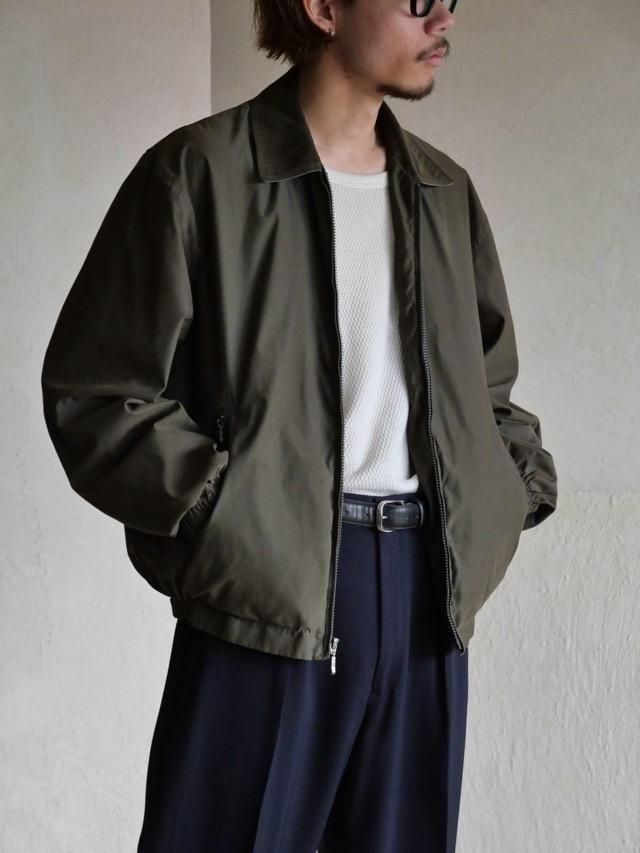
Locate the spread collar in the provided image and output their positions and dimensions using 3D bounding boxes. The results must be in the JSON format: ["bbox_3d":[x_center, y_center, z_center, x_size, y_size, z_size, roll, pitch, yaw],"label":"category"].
[{"bbox_3d":[0.016,-0.359,2.820,0.260,0.150,0.190,-2,4,-35],"label":"spread collar"}]

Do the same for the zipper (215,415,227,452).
[{"bbox_3d":[-0.114,0.008,2.720,0.013,0.043,0.009,0,3,0],"label":"zipper"}]

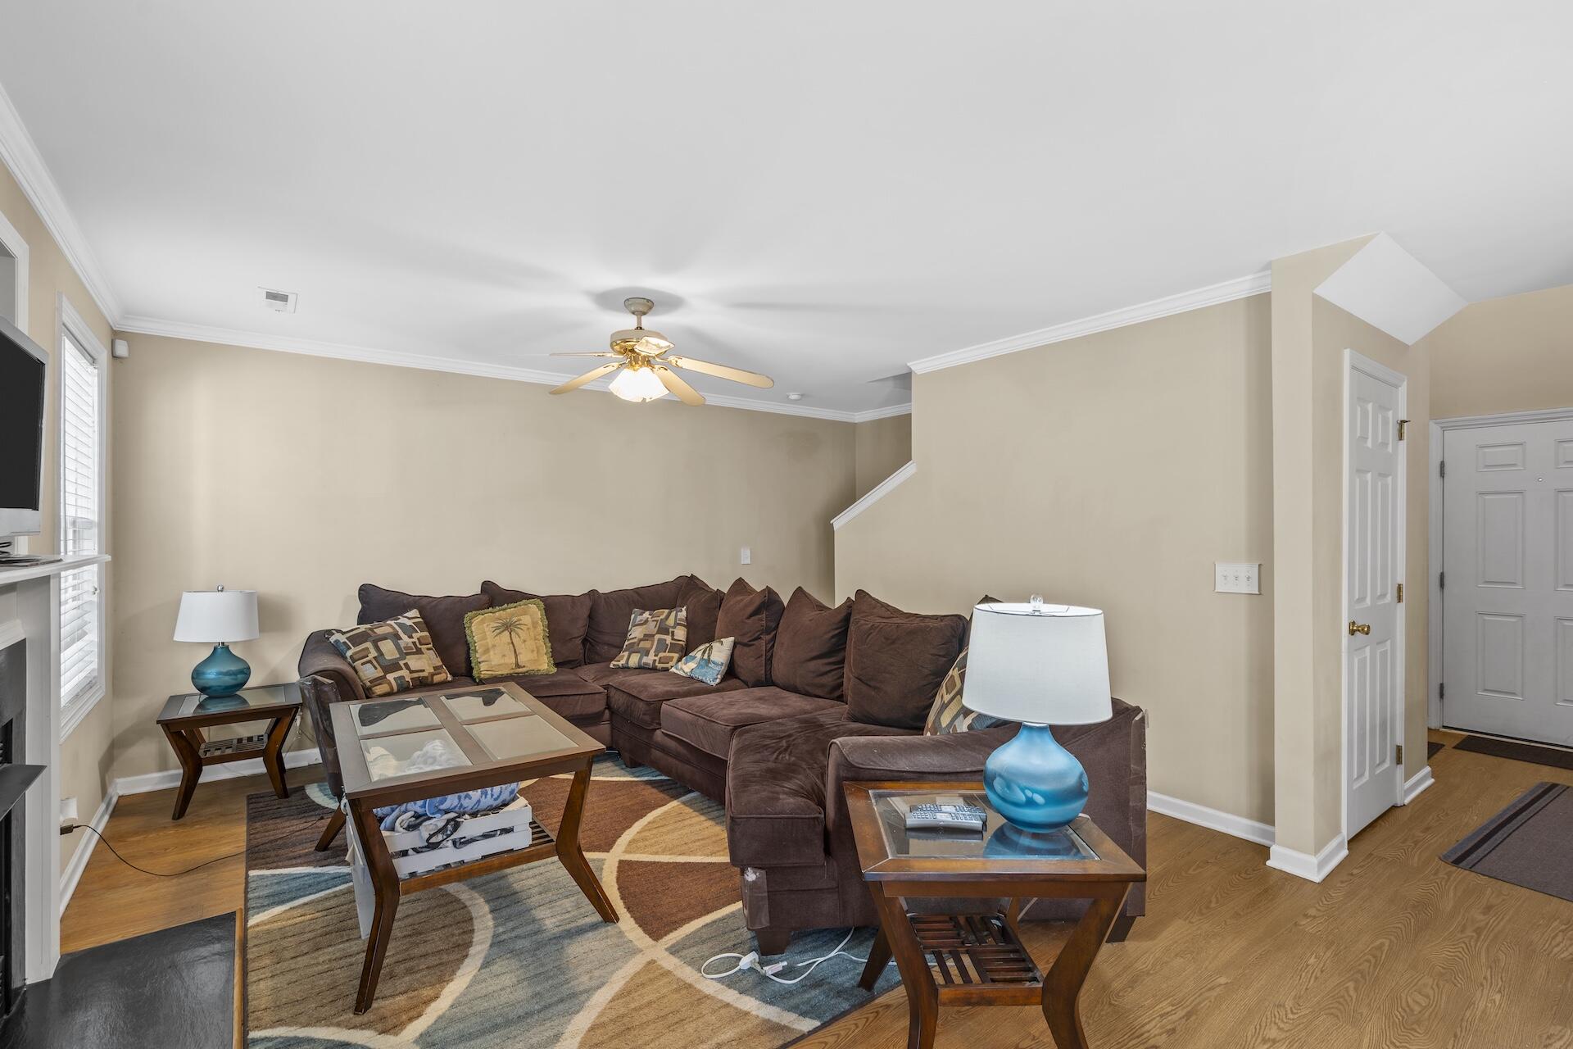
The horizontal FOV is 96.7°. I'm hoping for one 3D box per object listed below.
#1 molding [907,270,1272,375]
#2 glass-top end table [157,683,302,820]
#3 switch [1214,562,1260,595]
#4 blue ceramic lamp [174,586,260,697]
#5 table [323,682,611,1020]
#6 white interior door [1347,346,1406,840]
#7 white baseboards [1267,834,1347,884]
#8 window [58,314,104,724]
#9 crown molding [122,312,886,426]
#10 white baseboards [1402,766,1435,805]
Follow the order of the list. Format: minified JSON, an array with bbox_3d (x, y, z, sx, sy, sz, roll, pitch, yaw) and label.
[{"bbox_3d":[1.450,-1.023,3.769,0.072,0.070,2.080,0,0,-37],"label":"molding"},{"bbox_3d":[-2.778,1.128,3.522,0.535,0.500,0.590,0,0,-37],"label":"glass-top end table"},{"bbox_3d":[1.988,0.241,3.088,0.015,0.122,0.170,0,0,-37],"label":"switch"},{"bbox_3d":[-2.917,0.595,3.608,0.345,0.575,0.345,0,0,-37],"label":"blue ceramic lamp"},{"bbox_3d":[-1.299,1.078,2.725,0.760,0.590,1.280,0,-1,-39],"label":"table"},{"bbox_3d":[2.698,0.344,3.208,0.800,2.050,0.045,0,0,-37],"label":"white interior door"},{"bbox_3d":[2.148,1.319,2.877,0.400,0.112,0.180,0,0,-37],"label":"white baseboards"},{"bbox_3d":[-2.893,-0.017,2.868,0.070,1.500,0.860,0,0,-37],"label":"window"},{"bbox_3d":[-1.353,-1.010,5.014,5.020,0.081,0.068,0,0,-37],"label":"crown molding"},{"bbox_3d":[3.256,1.332,3.607,0.540,0.100,0.022,0,0,-37],"label":"white baseboards"}]

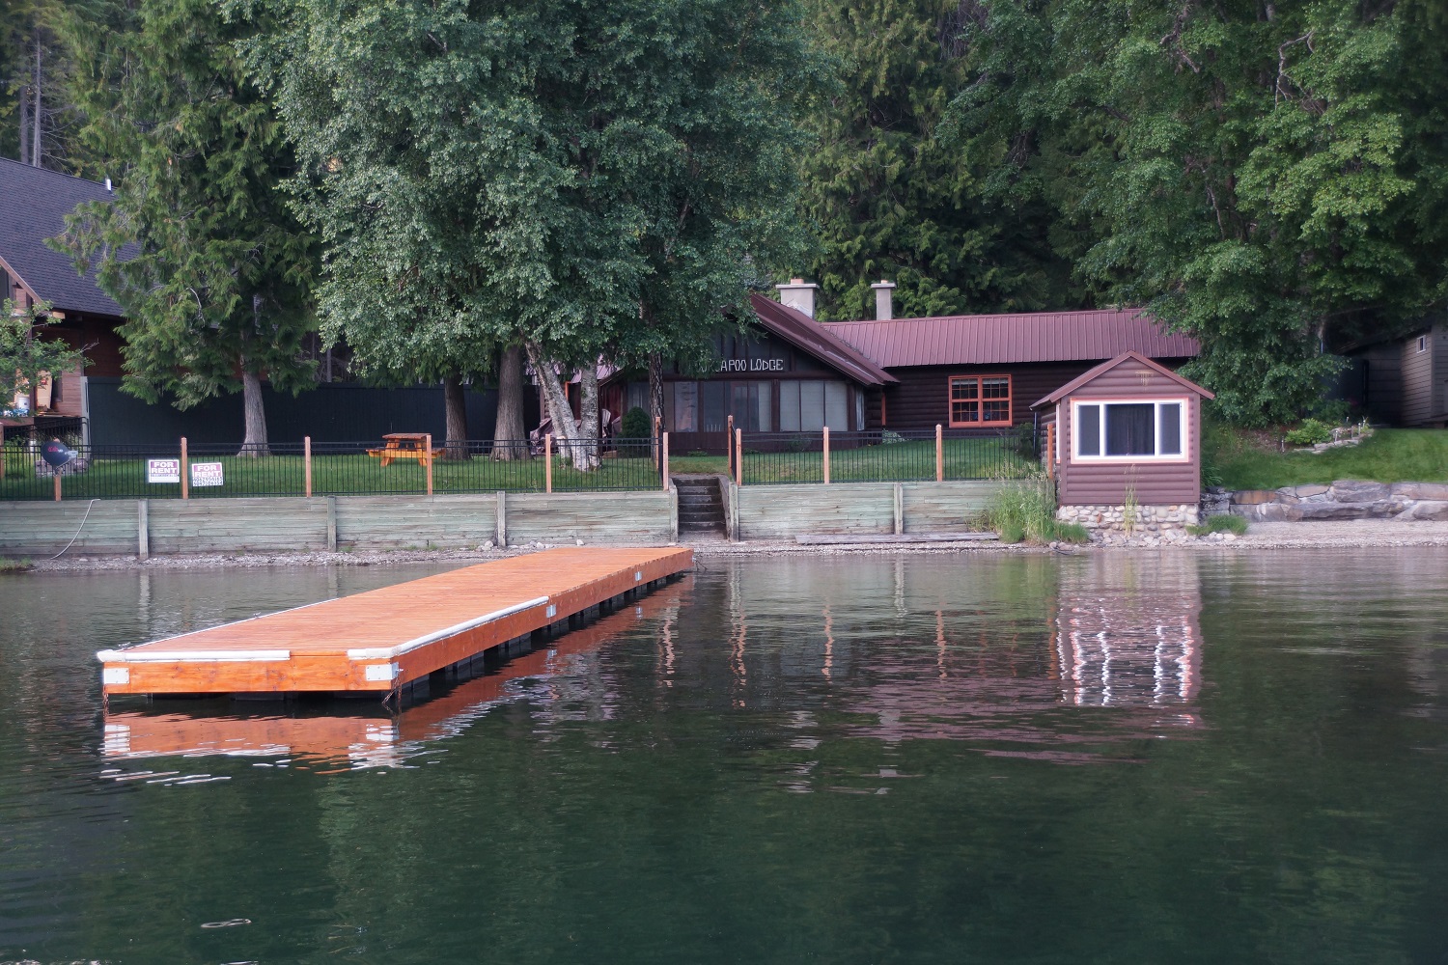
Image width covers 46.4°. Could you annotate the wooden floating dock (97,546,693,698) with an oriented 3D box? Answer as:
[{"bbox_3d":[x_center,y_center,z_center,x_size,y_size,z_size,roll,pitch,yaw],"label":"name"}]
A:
[{"bbox_3d":[-2.826,1.480,21.393,2.500,0.420,15.094,-1,1,8],"label":"wooden floating dock"}]

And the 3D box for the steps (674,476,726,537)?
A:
[{"bbox_3d":[-0.530,0.497,36.200,1.050,1.240,1.950,-1,1,-6],"label":"steps"}]

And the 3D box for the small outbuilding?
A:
[{"bbox_3d":[8.598,-0.877,36.991,3.350,3.720,4.800,-1,1,5],"label":"small outbuilding"}]

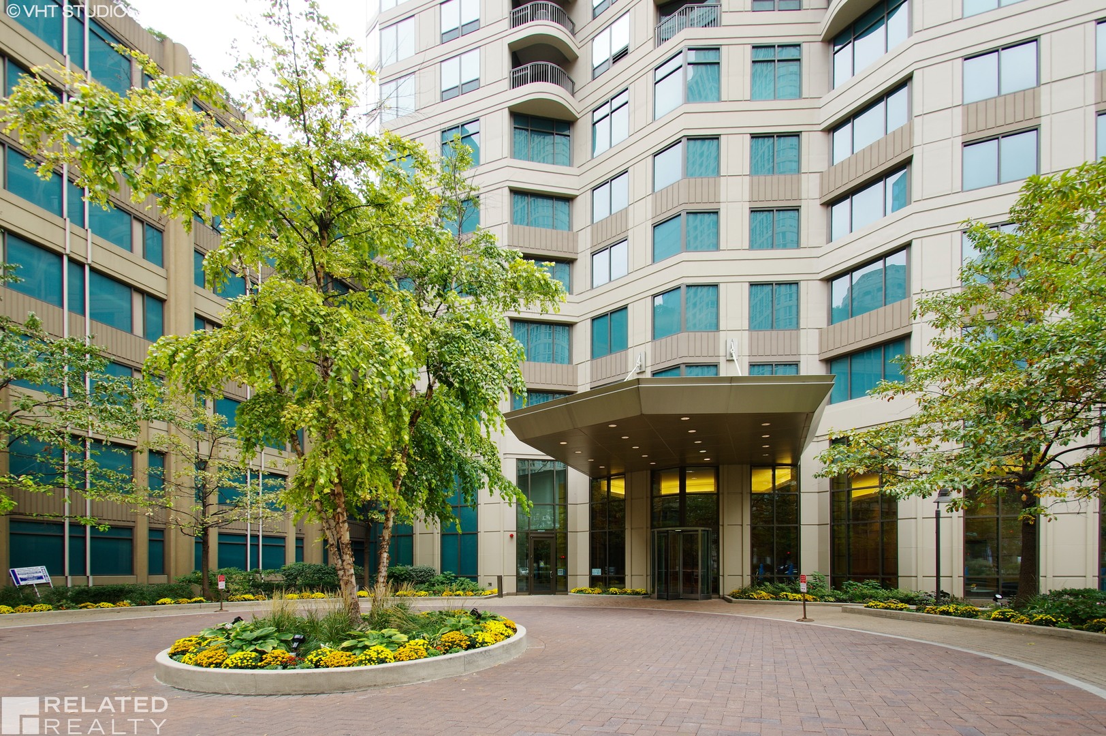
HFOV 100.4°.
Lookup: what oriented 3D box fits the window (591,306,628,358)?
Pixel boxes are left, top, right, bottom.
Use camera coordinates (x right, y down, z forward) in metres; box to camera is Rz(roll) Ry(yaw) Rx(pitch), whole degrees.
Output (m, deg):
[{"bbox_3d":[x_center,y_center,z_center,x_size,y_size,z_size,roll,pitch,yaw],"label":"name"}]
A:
[{"bbox_3d":[2.321,-1.425,18.935,1.771,1.832,0.200,-2,-3,36],"label":"window"}]

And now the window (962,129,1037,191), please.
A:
[{"bbox_3d":[13.794,-6.434,14.171,1.893,1.629,0.200,-1,-2,19],"label":"window"}]

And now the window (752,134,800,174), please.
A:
[{"bbox_3d":[8.598,-8.238,17.822,1.876,1.552,0.150,0,0,2],"label":"window"}]

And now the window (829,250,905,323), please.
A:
[{"bbox_3d":[10.893,-2.728,15.983,0.220,1.832,2.291,2,-3,-42],"label":"window"}]

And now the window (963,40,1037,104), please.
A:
[{"bbox_3d":[15.102,-10.000,15.545,2.062,1.652,0.200,-1,-4,17],"label":"window"}]

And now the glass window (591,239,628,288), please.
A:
[{"bbox_3d":[2.482,-4.567,20.212,1.814,1.605,0.200,-3,-5,36],"label":"glass window"}]

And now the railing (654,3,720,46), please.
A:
[{"bbox_3d":[5.554,-14.292,19.096,2.603,0.945,0.512,-1,-4,19],"label":"railing"}]

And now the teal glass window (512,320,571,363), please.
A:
[{"bbox_3d":[-0.507,-1.129,20.787,2.655,1.791,0.150,0,0,-9],"label":"teal glass window"}]

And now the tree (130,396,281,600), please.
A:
[{"bbox_3d":[-9.488,3.532,12.725,4.174,5.752,3.970,1,-3,-27],"label":"tree"}]

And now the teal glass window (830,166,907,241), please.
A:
[{"bbox_3d":[11.909,-6.227,17.416,0.200,1.475,2.439,4,-5,-42],"label":"teal glass window"}]

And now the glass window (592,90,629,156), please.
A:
[{"bbox_3d":[2.479,-10.440,19.761,1.768,2.017,0.150,0,0,36],"label":"glass window"}]

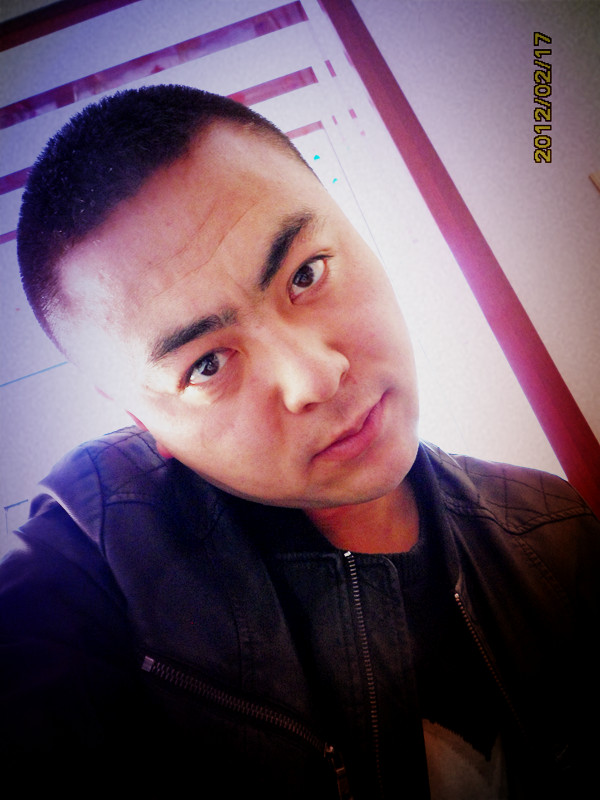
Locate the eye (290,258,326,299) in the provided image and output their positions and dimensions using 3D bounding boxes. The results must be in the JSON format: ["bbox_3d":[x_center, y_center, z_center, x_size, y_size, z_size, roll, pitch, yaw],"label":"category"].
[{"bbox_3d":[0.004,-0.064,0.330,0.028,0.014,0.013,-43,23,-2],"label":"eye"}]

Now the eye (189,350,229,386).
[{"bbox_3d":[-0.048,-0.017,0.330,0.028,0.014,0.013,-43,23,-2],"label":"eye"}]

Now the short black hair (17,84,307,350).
[{"bbox_3d":[-0.083,-0.103,0.390,0.174,0.155,0.185,-43,23,-2],"label":"short black hair"}]

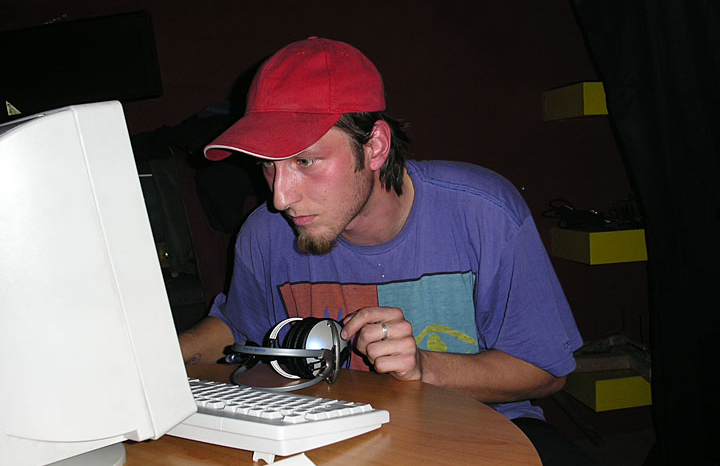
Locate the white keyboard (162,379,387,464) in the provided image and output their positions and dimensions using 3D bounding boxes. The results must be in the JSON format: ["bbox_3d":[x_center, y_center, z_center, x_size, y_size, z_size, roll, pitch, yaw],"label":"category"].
[{"bbox_3d":[-0.194,0.217,0.989,0.455,0.042,0.168,-3,-6,40],"label":"white keyboard"}]

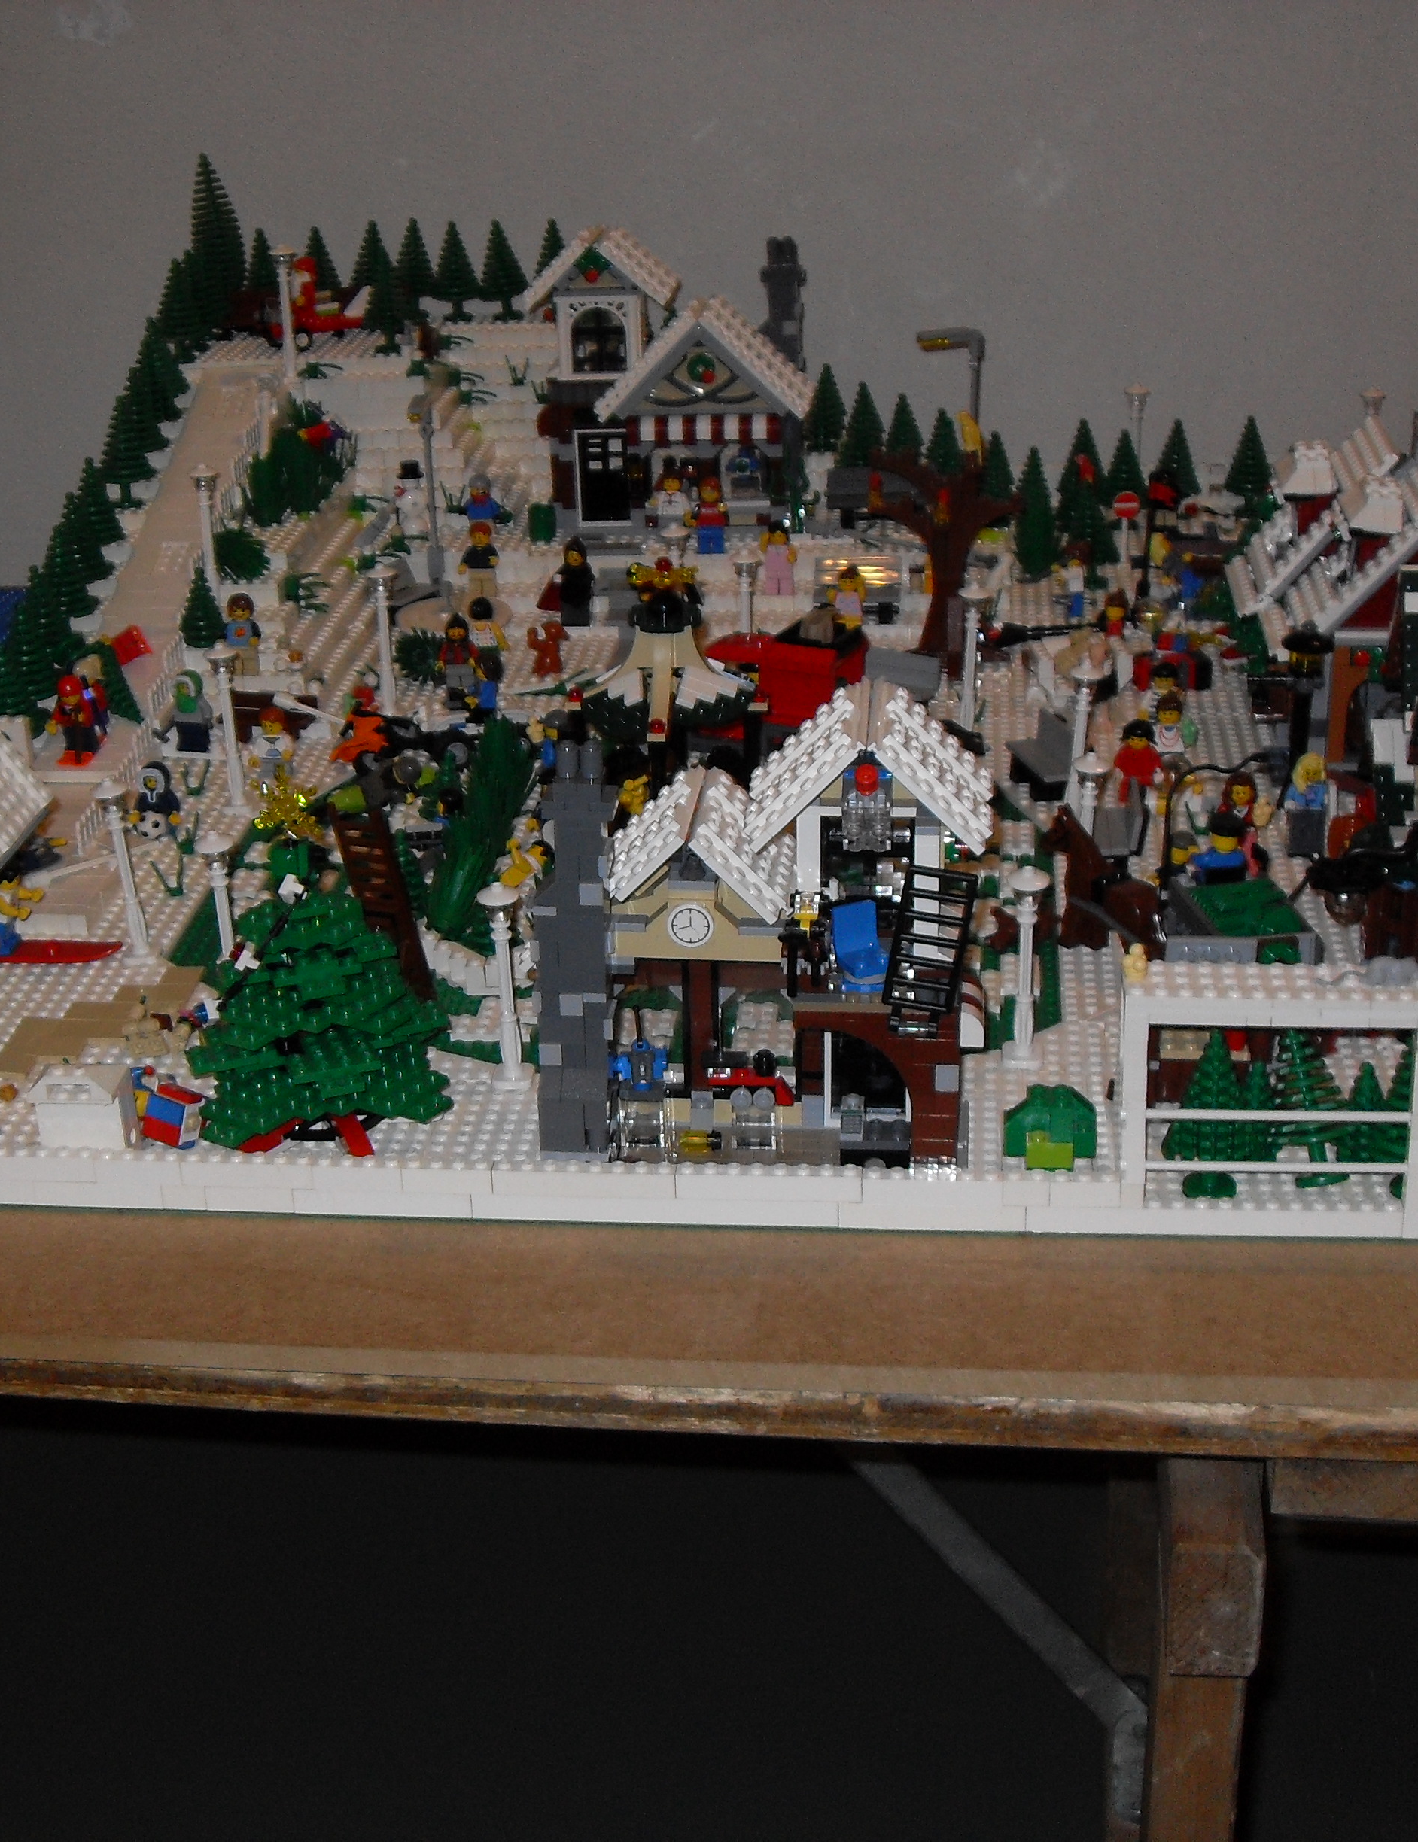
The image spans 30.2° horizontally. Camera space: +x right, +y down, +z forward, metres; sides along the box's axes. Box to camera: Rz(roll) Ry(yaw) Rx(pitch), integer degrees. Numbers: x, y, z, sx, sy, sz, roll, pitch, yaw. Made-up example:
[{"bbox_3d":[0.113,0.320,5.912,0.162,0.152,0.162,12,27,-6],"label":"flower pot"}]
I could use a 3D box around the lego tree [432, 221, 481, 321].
[{"bbox_3d":[-0.157,-0.404,1.632,0.030,0.064,0.030,1,23,6],"label":"lego tree"}]

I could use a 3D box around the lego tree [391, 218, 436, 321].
[{"bbox_3d":[-0.183,-0.405,1.632,0.030,0.064,0.030,1,23,6],"label":"lego tree"}]

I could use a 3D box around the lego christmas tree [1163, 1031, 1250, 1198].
[{"bbox_3d":[0.167,0.063,0.886,0.029,0.061,0.029,1,24,6],"label":"lego christmas tree"}]

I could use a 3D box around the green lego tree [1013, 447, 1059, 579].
[{"bbox_3d":[0.206,-0.262,1.657,0.031,0.072,0.031,1,23,6],"label":"green lego tree"}]

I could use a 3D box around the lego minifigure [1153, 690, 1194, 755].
[{"bbox_3d":[0.218,-0.086,1.235,0.022,0.042,0.015,3,24,11],"label":"lego minifigure"}]

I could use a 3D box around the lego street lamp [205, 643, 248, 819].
[{"bbox_3d":[-0.230,-0.091,1.250,0.017,0.084,0.017,1,23,6],"label":"lego street lamp"}]

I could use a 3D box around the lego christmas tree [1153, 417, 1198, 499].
[{"bbox_3d":[0.296,-0.289,1.668,0.033,0.063,0.033,1,23,6],"label":"lego christmas tree"}]

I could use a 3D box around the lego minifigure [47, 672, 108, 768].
[{"bbox_3d":[-0.311,-0.099,1.290,0.026,0.044,0.020,6,24,17],"label":"lego minifigure"}]

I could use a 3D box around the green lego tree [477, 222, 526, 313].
[{"bbox_3d":[-0.132,-0.414,1.666,0.033,0.064,0.033,1,23,6],"label":"green lego tree"}]

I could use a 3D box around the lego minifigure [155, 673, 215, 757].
[{"bbox_3d":[-0.262,-0.105,1.322,0.026,0.041,0.016,2,23,10],"label":"lego minifigure"}]

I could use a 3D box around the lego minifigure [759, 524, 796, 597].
[{"bbox_3d":[0.039,-0.203,1.475,0.022,0.041,0.014,1,24,6],"label":"lego minifigure"}]

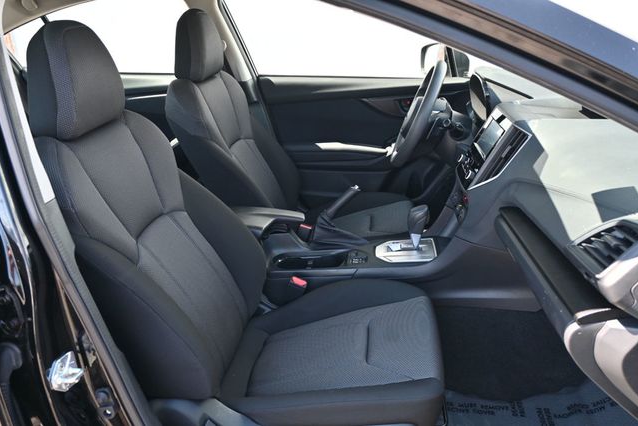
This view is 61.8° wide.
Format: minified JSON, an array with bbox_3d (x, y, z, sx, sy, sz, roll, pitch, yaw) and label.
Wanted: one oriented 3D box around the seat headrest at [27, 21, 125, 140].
[{"bbox_3d":[-0.482,-0.277,1.058,0.120,0.210,0.265,1,22,6],"label":"seat headrest"}]

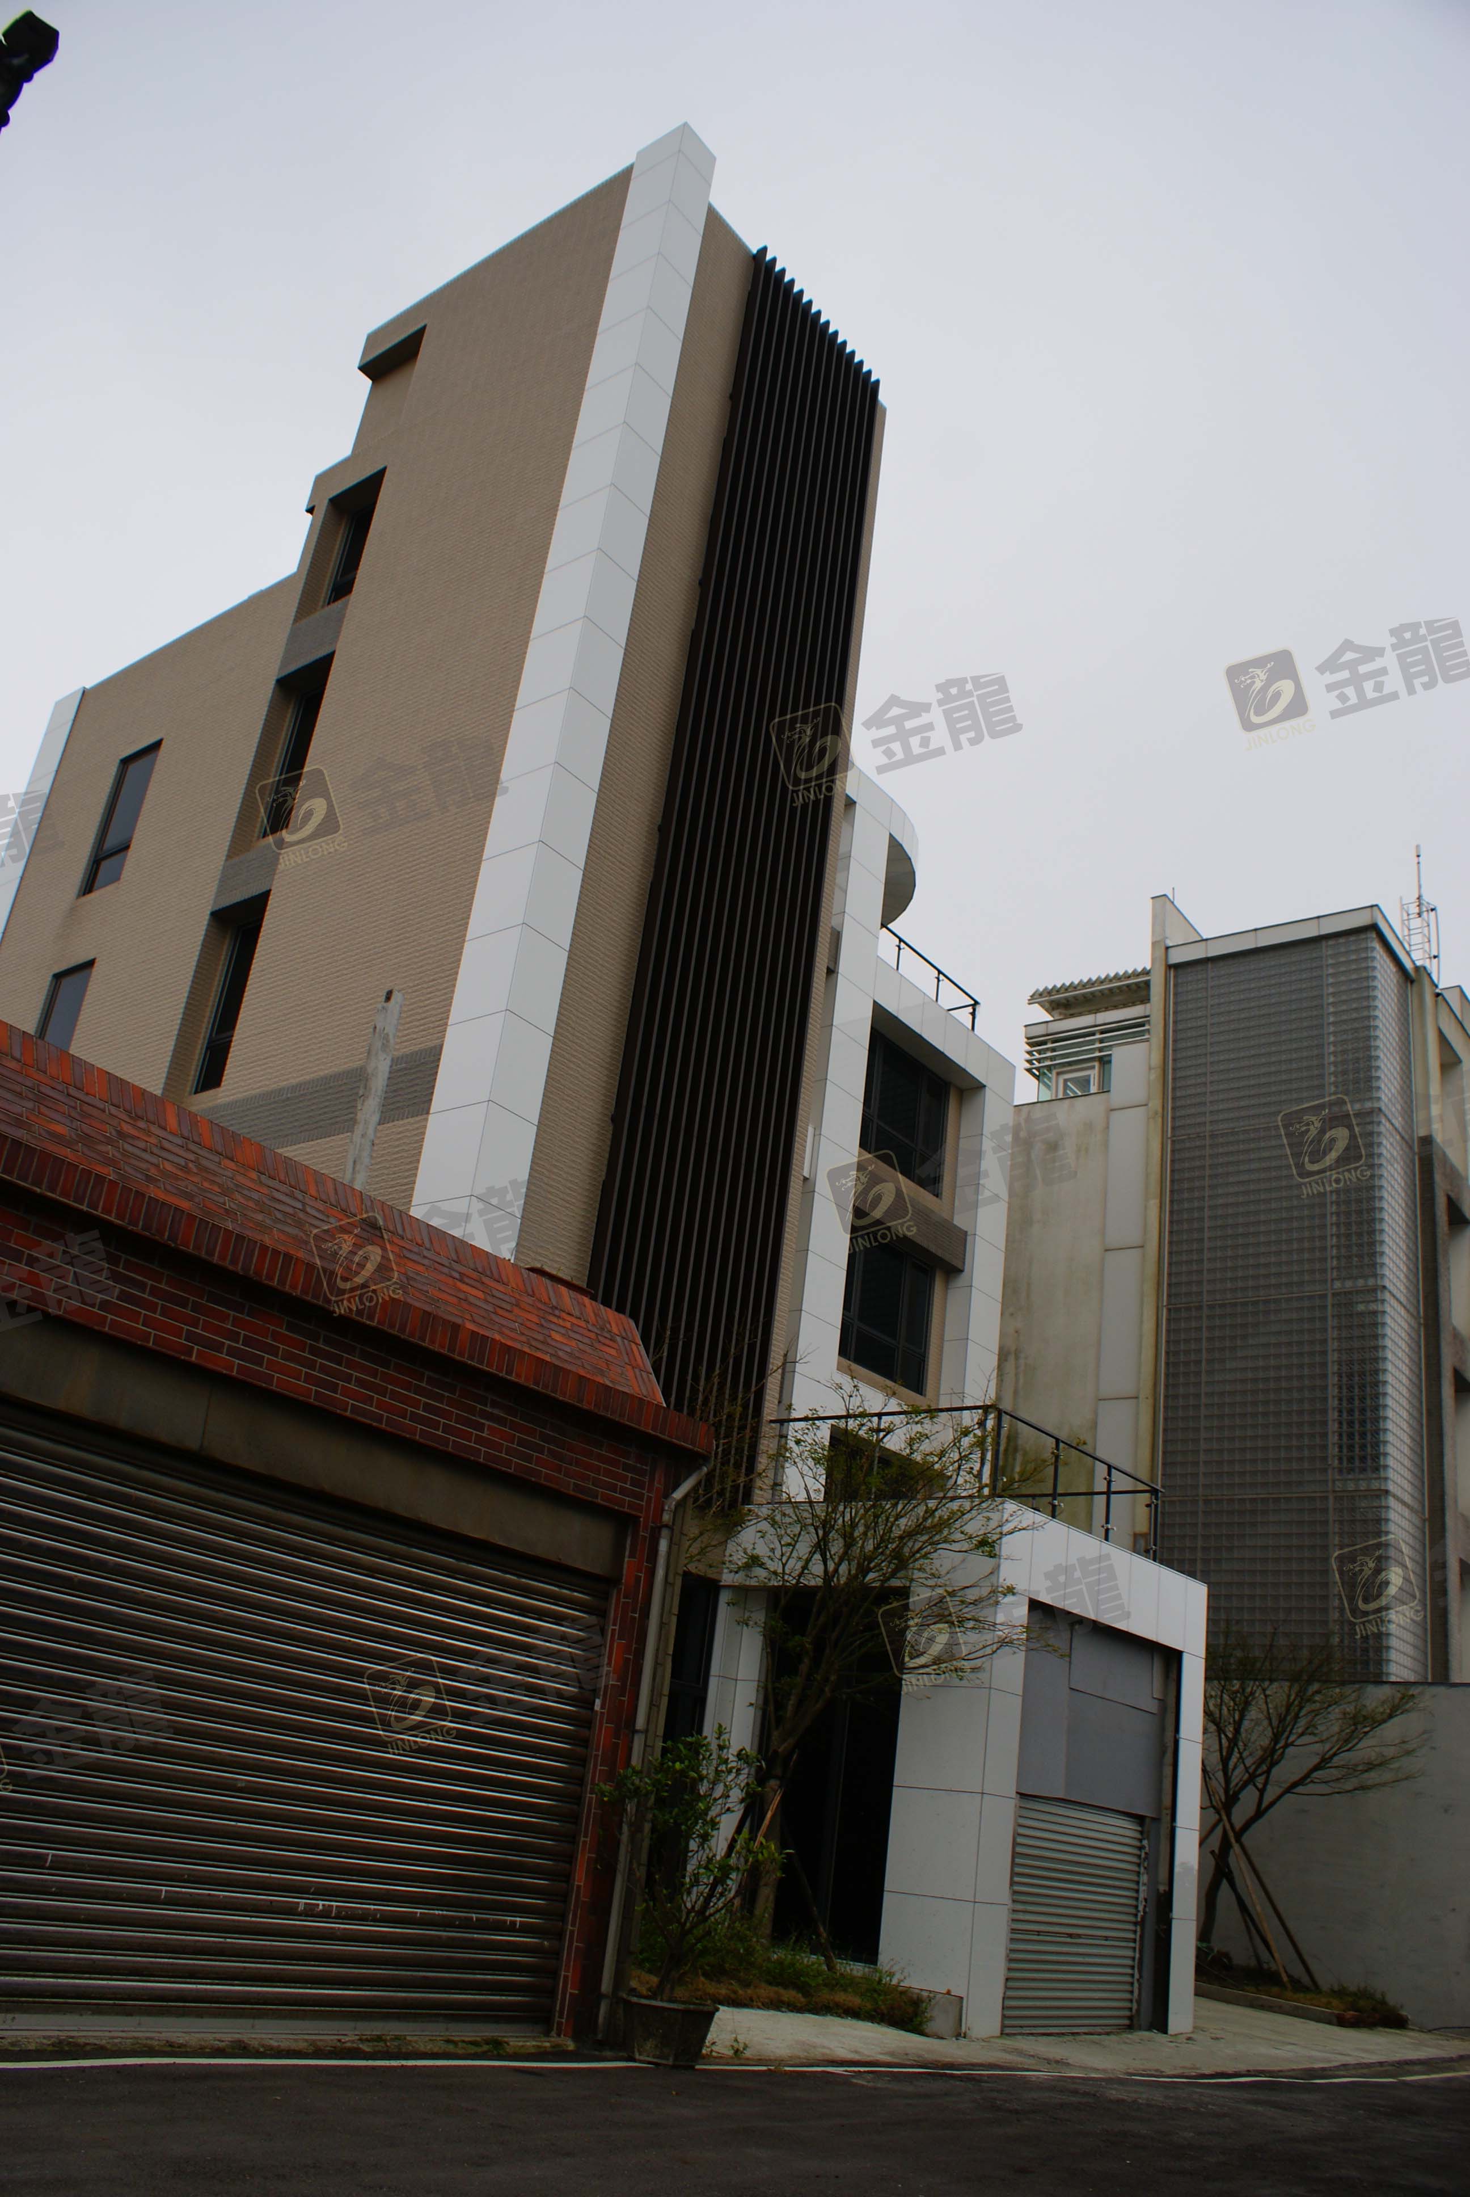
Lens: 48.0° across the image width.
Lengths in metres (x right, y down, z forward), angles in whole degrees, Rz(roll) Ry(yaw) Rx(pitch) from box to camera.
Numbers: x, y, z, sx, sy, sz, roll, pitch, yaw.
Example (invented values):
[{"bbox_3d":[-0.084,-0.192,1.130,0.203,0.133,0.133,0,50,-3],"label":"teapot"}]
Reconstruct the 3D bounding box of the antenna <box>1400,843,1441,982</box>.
[{"bbox_3d":[14.800,-3.800,35.500,0.700,4.000,0.700,-7,-27,31],"label":"antenna"}]

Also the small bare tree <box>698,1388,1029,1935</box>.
[{"bbox_3d":[1.185,5.281,15.516,2.900,5.224,2.800,5,-24,6],"label":"small bare tree"}]

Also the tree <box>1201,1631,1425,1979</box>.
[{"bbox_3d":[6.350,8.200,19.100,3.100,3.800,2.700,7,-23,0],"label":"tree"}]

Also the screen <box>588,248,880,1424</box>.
[{"bbox_3d":[0.240,-3.533,19.820,0.240,16.120,2.961,-11,-30,35],"label":"screen"}]

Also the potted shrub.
[{"bbox_3d":[-0.310,4.660,9.750,1.100,1.850,1.000,7,-23,0],"label":"potted shrub"}]

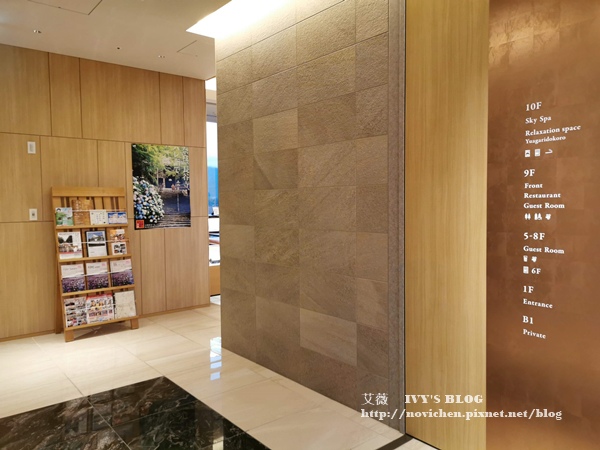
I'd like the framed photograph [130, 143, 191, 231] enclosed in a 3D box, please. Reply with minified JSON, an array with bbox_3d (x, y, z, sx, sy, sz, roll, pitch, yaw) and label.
[{"bbox_3d":[-1.700,-0.466,5.819,0.731,1.027,0.025,-3,4,-39],"label":"framed photograph"}]

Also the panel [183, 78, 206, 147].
[{"bbox_3d":[-1.371,-1.454,6.094,0.310,0.882,0.040,-3,4,-39],"label":"panel"}]

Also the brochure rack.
[{"bbox_3d":[-2.214,0.375,5.076,0.765,1.573,0.445,-3,4,-39],"label":"brochure rack"}]

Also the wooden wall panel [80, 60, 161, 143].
[{"bbox_3d":[-2.084,-1.417,5.505,0.922,0.882,0.040,-3,4,-39],"label":"wooden wall panel"}]

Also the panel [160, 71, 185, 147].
[{"bbox_3d":[-1.610,-1.442,5.897,0.310,0.882,0.040,-3,4,-39],"label":"panel"}]

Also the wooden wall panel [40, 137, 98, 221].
[{"bbox_3d":[-2.534,-0.500,5.170,0.584,0.905,0.040,-3,4,-39],"label":"wooden wall panel"}]

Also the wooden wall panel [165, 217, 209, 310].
[{"bbox_3d":[-1.463,0.487,6.097,0.610,1.166,0.040,-3,4,-39],"label":"wooden wall panel"}]

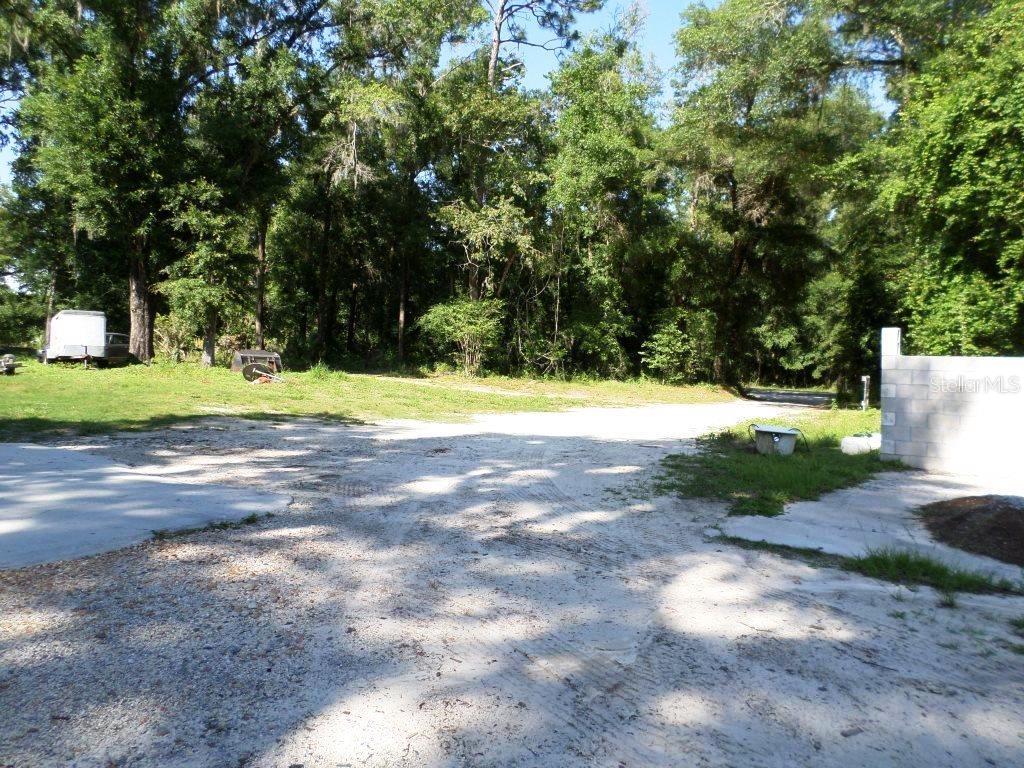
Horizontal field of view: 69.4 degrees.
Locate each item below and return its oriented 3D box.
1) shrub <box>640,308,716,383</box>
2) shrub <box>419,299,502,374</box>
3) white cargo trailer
[{"bbox_3d":[6.192,-1.432,27.500,2.740,2.670,2.490,0,2,0],"label":"shrub"},{"bbox_3d":[-1.878,-1.748,27.500,3.100,2.780,2.880,0,2,0],"label":"shrub"},{"bbox_3d":[-16.811,-1.741,28.765,1.550,2.120,3.500,-2,3,-40],"label":"white cargo trailer"}]

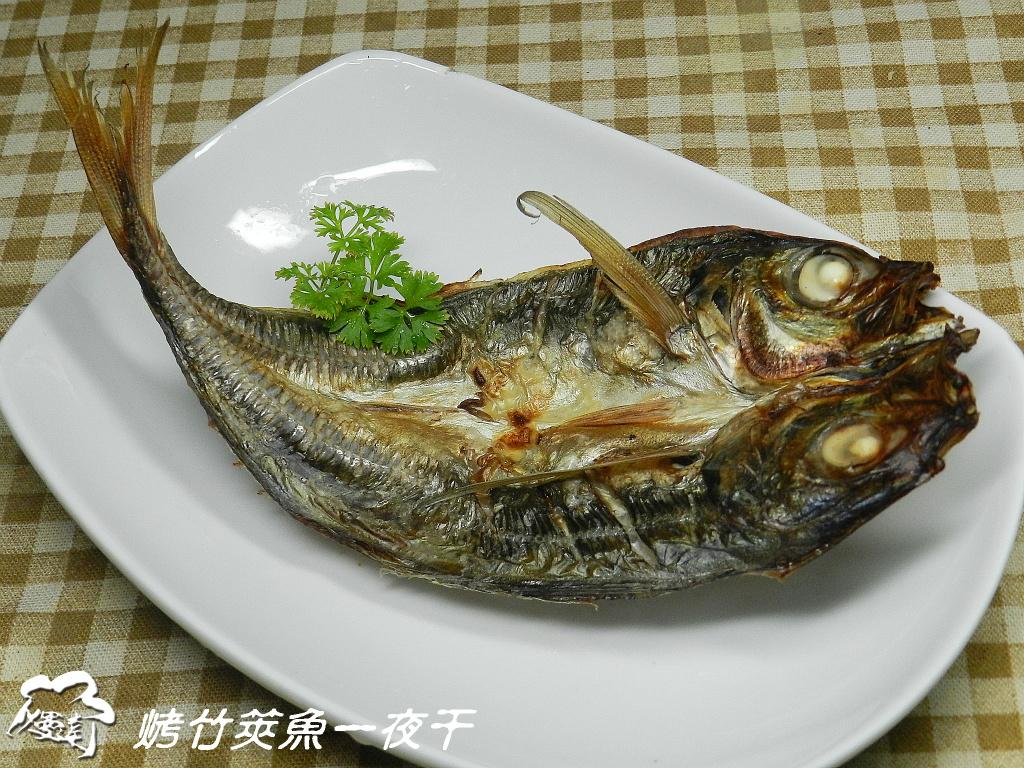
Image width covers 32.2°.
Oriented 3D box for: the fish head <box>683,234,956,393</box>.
[{"bbox_3d":[0.073,-0.017,0.420,0.061,0.022,0.039,0,49,7],"label":"fish head"}]

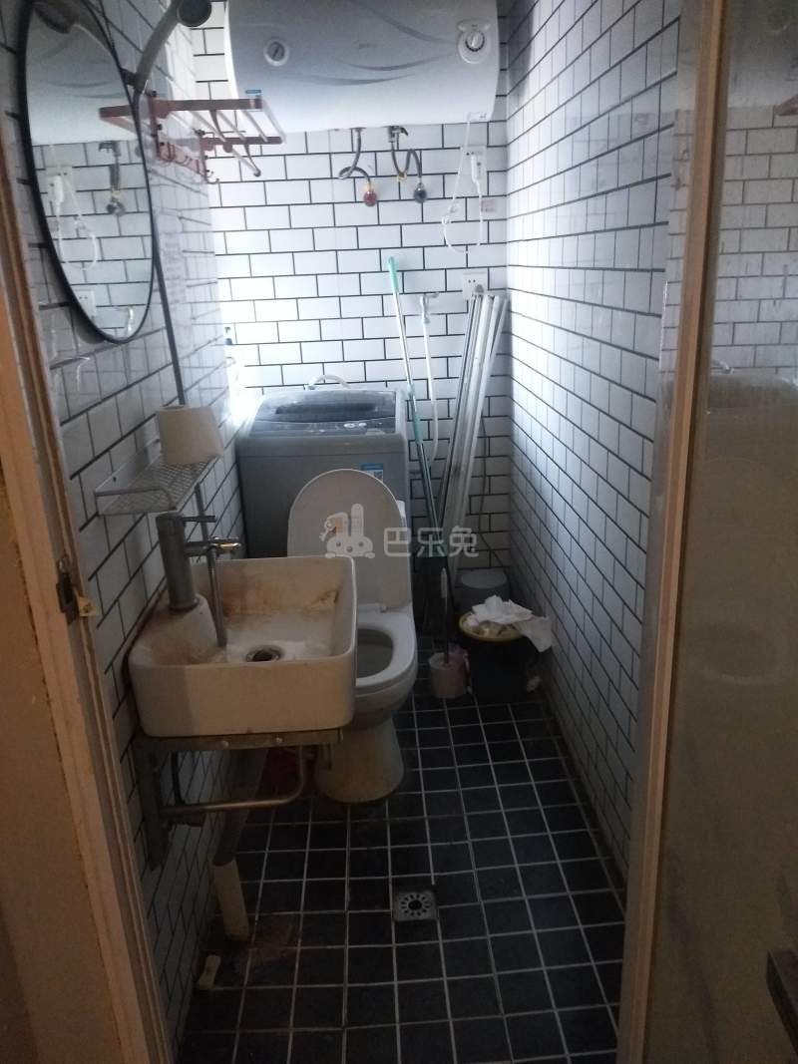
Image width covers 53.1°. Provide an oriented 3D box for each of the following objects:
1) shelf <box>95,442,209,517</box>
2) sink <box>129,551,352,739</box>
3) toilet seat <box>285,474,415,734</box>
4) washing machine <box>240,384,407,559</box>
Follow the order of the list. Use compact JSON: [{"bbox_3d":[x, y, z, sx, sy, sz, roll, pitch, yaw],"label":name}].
[{"bbox_3d":[-0.402,-0.109,1.387,0.121,0.037,0.405,-3,19,-2],"label":"shelf"},{"bbox_3d":[-0.263,0.204,1.525,0.369,0.148,0.453,-3,19,-2],"label":"sink"},{"bbox_3d":[-0.135,0.126,2.106,0.351,0.473,0.534,-3,19,-2],"label":"toilet seat"},{"bbox_3d":[-0.225,0.006,2.822,0.532,0.931,0.524,-3,19,-2],"label":"washing machine"}]

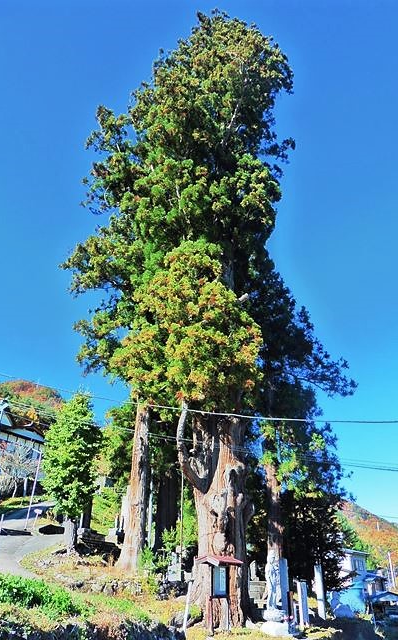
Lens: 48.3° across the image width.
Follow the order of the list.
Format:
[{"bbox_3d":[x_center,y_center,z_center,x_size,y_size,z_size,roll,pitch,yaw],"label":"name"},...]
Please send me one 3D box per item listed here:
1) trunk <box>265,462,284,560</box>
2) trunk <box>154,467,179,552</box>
[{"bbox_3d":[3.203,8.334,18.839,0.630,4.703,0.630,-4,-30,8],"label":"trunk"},{"bbox_3d":[-1.570,9.292,21.744,1.013,3.892,1.013,2,-30,-3],"label":"trunk"}]

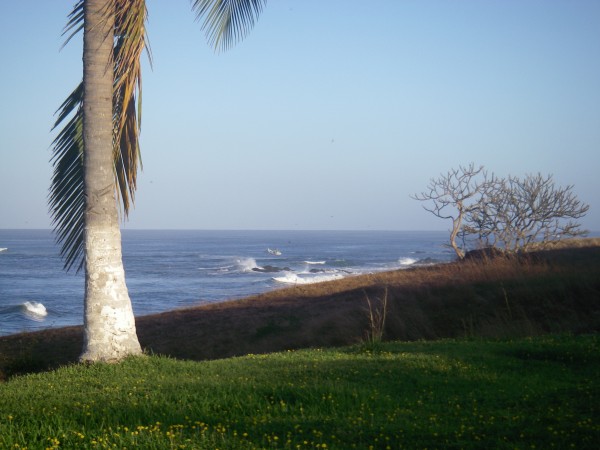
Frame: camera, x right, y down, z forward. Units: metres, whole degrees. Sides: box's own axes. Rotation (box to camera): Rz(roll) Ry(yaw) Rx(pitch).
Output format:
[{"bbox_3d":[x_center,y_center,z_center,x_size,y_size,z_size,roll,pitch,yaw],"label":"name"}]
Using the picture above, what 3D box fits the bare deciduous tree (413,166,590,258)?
[{"bbox_3d":[5.812,-0.361,57.000,5.000,2.650,3.900,0,0,0],"label":"bare deciduous tree"}]

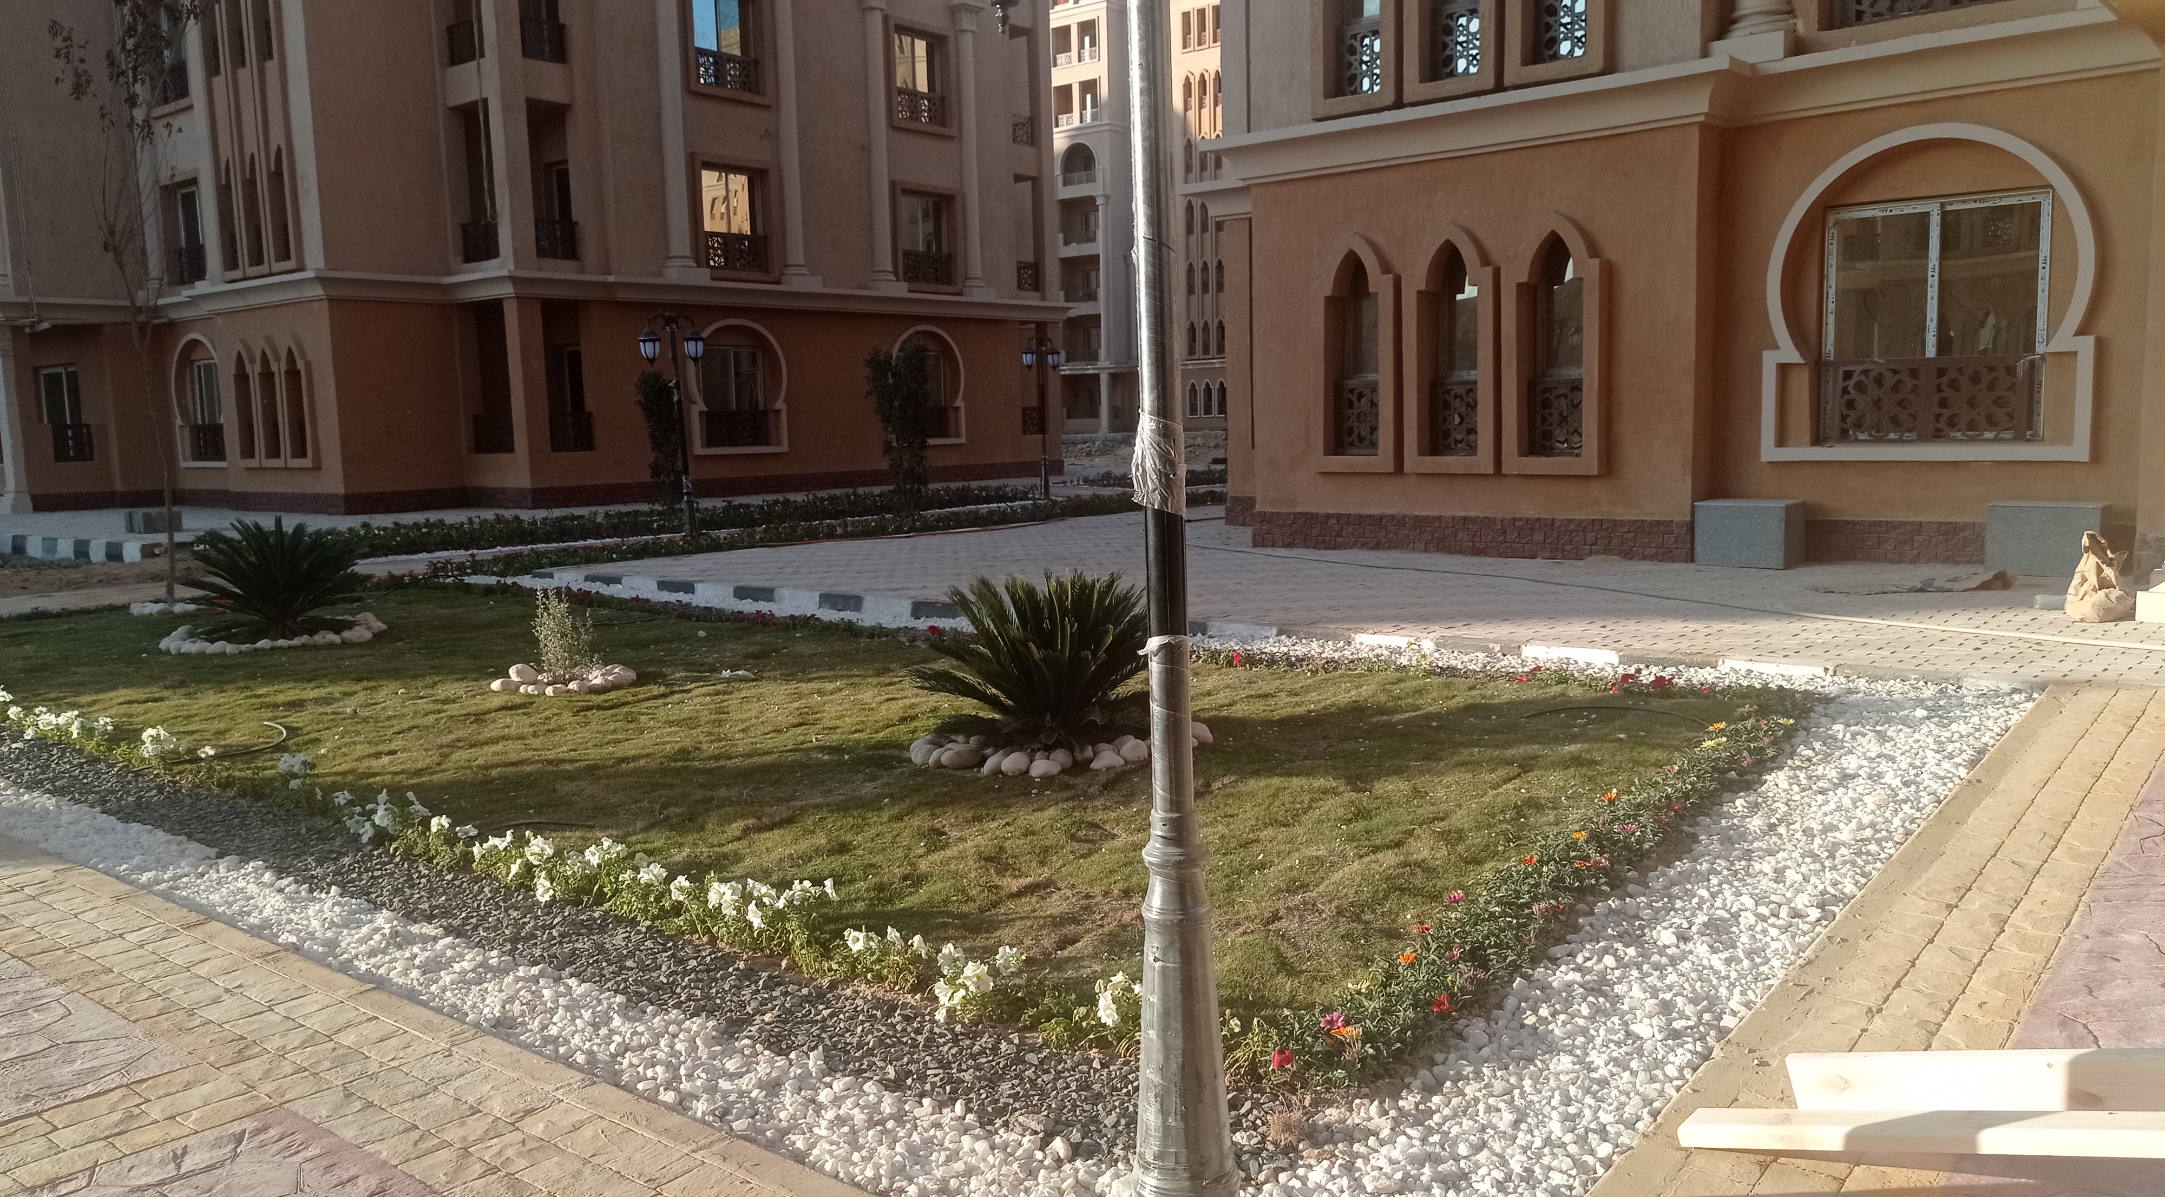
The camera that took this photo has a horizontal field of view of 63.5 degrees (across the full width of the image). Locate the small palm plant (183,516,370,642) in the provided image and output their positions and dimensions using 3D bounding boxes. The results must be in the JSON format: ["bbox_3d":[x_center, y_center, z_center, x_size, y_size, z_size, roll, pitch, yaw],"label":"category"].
[{"bbox_3d":[-5.630,-0.152,12.181,1.190,0.830,1.150,-1,6,0],"label":"small palm plant"}]

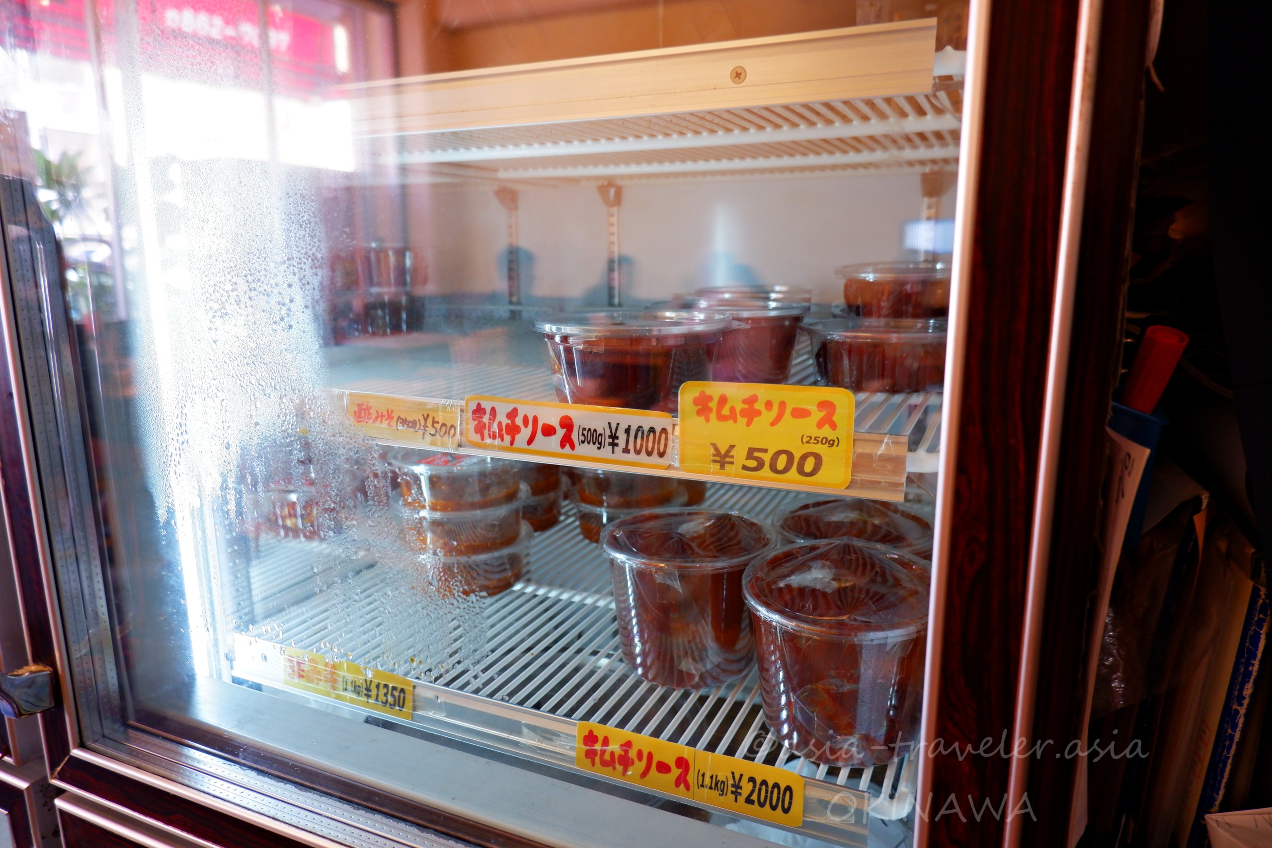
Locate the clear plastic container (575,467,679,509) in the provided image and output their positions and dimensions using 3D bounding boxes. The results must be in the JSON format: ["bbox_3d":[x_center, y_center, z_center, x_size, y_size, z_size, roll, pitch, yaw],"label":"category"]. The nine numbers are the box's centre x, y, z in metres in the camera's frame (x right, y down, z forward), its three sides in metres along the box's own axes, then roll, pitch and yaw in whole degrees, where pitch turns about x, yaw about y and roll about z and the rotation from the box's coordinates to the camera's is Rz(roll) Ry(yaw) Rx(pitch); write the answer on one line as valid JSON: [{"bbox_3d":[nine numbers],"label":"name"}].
[{"bbox_3d":[-0.008,0.061,0.919,0.131,0.044,0.131,0,11,0],"label":"clear plastic container"}]

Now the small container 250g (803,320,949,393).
[{"bbox_3d":[0.186,-0.052,0.592,0.131,0.044,0.131,5,12,24],"label":"small container 250g"}]

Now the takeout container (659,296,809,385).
[{"bbox_3d":[0.073,-0.070,0.653,0.131,0.055,0.131,5,12,24],"label":"takeout container"}]

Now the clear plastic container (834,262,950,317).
[{"bbox_3d":[0.247,-0.126,0.743,0.131,0.040,0.131,5,12,24],"label":"clear plastic container"}]

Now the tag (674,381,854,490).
[{"bbox_3d":[0.069,0.006,0.454,0.100,0.055,0.003,5,12,24],"label":"tag"}]

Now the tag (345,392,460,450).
[{"bbox_3d":[-0.163,-0.002,0.560,0.098,0.034,0.003,5,12,24],"label":"tag"}]

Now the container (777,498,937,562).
[{"bbox_3d":[0.173,0.124,0.650,0.131,0.104,0.131,5,12,24],"label":"container"}]

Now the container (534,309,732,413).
[{"bbox_3d":[-0.002,-0.045,0.539,0.131,0.055,0.131,0,11,0],"label":"container"}]

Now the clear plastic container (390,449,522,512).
[{"bbox_3d":[-0.168,0.049,0.776,0.131,0.044,0.131,0,11,0],"label":"clear plastic container"}]

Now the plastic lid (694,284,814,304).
[{"bbox_3d":[0.130,-0.147,0.906,0.131,0.013,0.131,0,11,0],"label":"plastic lid"}]

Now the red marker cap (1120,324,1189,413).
[{"bbox_3d":[0.268,-0.025,0.424,0.019,0.048,0.019,24,42,29],"label":"red marker cap"}]

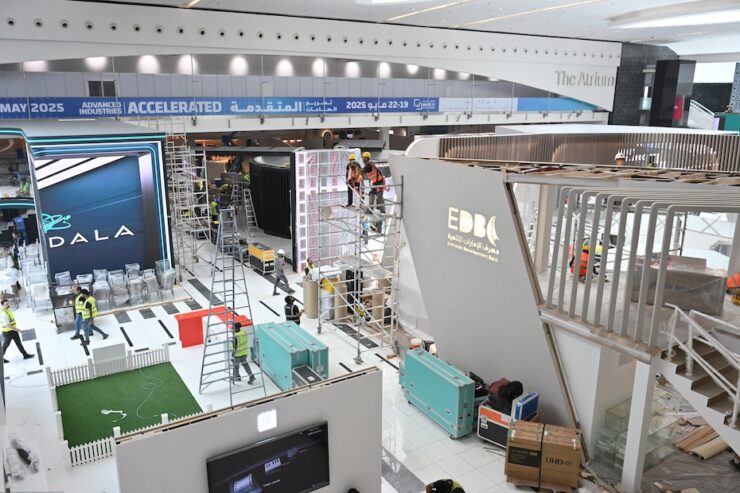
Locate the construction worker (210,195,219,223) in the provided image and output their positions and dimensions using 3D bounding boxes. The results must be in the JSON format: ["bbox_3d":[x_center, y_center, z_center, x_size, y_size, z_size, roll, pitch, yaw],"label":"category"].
[{"bbox_3d":[-9.031,-2.111,34.706,0.520,1.700,0.450,7,16,23],"label":"construction worker"}]

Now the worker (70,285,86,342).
[{"bbox_3d":[-8.974,1.995,18.391,0.680,1.710,0.520,-9,17,-31],"label":"worker"}]

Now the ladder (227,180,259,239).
[{"bbox_3d":[-6.970,-2.160,32.783,1.600,2.800,1.000,2,15,5],"label":"ladder"}]

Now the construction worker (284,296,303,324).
[{"bbox_3d":[-2.357,2.281,18.185,0.500,1.700,0.500,-13,20,-42],"label":"construction worker"}]

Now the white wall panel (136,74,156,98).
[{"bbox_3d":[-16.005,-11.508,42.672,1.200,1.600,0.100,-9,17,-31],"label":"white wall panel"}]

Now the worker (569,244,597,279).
[{"bbox_3d":[5.266,0.404,14.561,0.650,1.000,0.600,-9,17,-31],"label":"worker"}]

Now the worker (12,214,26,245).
[{"bbox_3d":[-16.732,-0.788,28.275,0.550,1.730,0.400,-9,17,-31],"label":"worker"}]

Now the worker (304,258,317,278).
[{"bbox_3d":[-2.115,1.222,21.569,0.520,1.670,0.420,-8,17,-28],"label":"worker"}]

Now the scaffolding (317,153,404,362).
[{"bbox_3d":[-0.385,0.296,18.021,1.450,5.650,2.600,-9,17,-31],"label":"scaffolding"}]

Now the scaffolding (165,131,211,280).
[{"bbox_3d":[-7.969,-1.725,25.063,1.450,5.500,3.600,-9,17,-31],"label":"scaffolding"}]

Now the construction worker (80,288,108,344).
[{"bbox_3d":[-8.579,2.155,18.487,0.780,1.710,0.480,-10,18,-33],"label":"construction worker"}]

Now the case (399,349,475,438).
[{"bbox_3d":[1.606,3.434,13.912,0.460,1.370,1.950,-9,17,-30],"label":"case"}]

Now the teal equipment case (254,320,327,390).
[{"bbox_3d":[-2.083,3.038,16.066,0.970,1.320,2.100,-9,17,-31],"label":"teal equipment case"}]

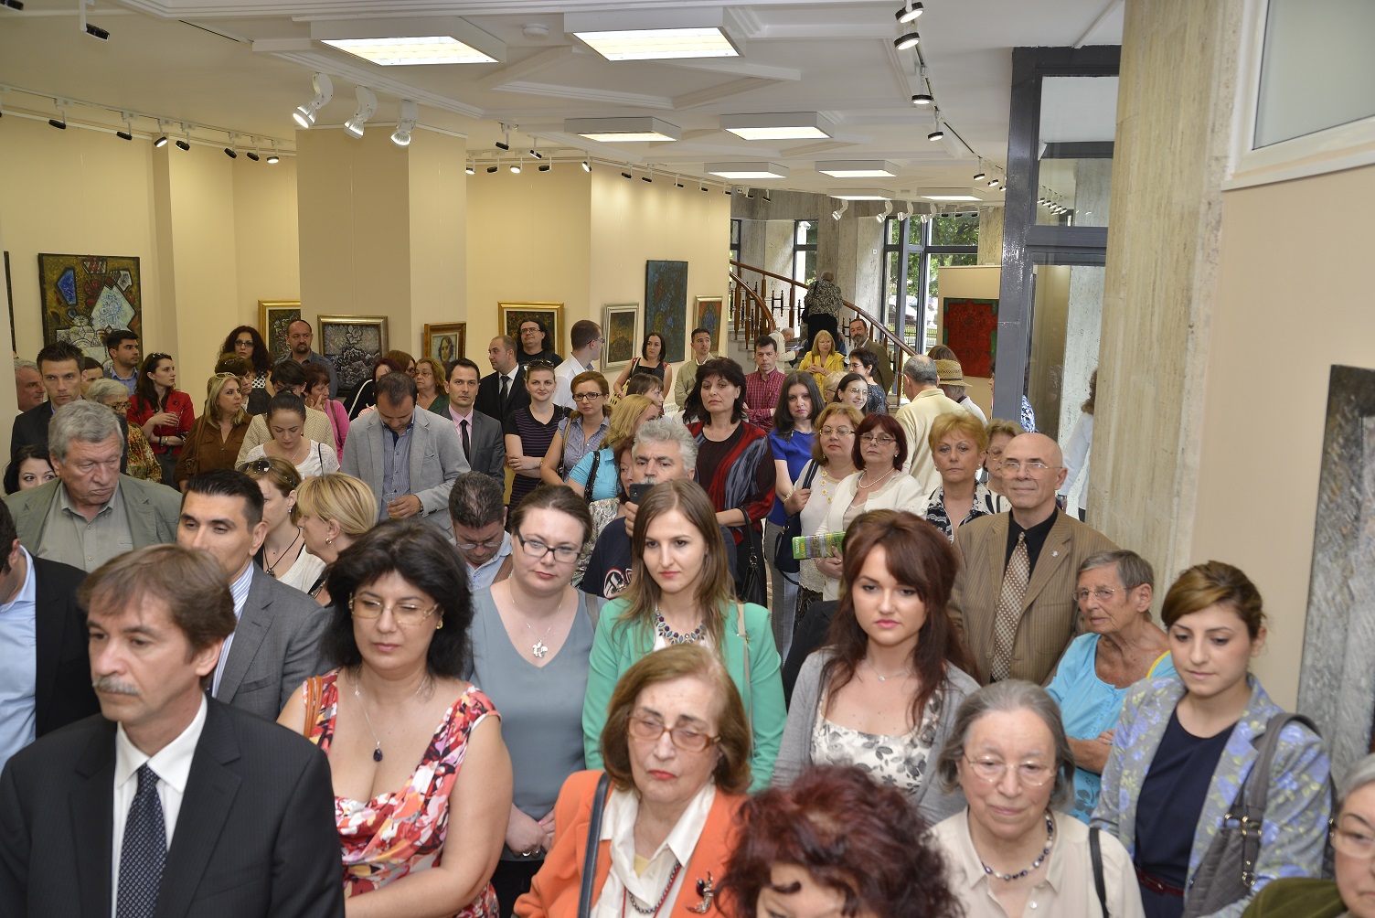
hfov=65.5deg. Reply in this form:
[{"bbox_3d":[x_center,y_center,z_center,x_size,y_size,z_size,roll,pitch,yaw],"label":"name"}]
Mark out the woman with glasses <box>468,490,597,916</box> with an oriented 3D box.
[{"bbox_3d":[-0.321,0.868,2.497,0.480,1.650,0.340,-1,10,-10],"label":"woman with glasses"}]

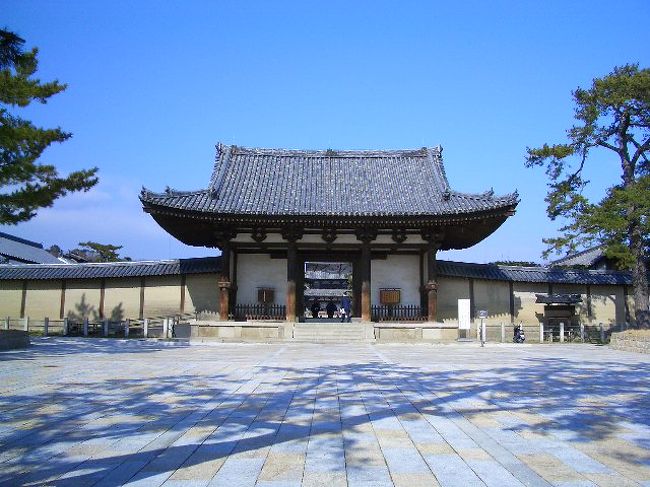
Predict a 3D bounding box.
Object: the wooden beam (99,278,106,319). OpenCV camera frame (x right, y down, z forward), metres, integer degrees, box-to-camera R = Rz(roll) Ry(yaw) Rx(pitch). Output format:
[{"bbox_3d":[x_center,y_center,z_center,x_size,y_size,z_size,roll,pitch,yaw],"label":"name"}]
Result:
[{"bbox_3d":[-13.868,3.456,40.961,0.270,2.480,0.220,0,-6,0],"label":"wooden beam"}]

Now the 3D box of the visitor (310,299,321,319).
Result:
[{"bbox_3d":[-0.710,4.928,49.764,0.520,1.640,0.400,0,-6,0],"label":"visitor"}]

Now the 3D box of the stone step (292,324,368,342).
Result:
[{"bbox_3d":[0.336,4.742,34.794,4.100,1.020,1.400,0,-6,0],"label":"stone step"}]

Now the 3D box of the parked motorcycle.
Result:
[{"bbox_3d":[10.666,4.863,36.116,0.660,1.160,1.750,0,-6,7],"label":"parked motorcycle"}]

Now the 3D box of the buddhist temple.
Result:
[{"bbox_3d":[0.287,-0.768,41.506,19.400,11.400,14.600,0,-6,0],"label":"buddhist temple"}]

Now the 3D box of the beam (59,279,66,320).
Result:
[{"bbox_3d":[-16.368,3.488,40.975,0.270,2.470,0.220,0,-6,0],"label":"beam"}]

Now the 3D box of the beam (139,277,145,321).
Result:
[{"bbox_3d":[-11.408,3.444,40.945,0.270,2.600,0.220,0,-6,0],"label":"beam"}]

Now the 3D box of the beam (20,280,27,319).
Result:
[{"bbox_3d":[-18.808,3.490,40.992,0.270,2.380,0.220,0,-6,0],"label":"beam"}]

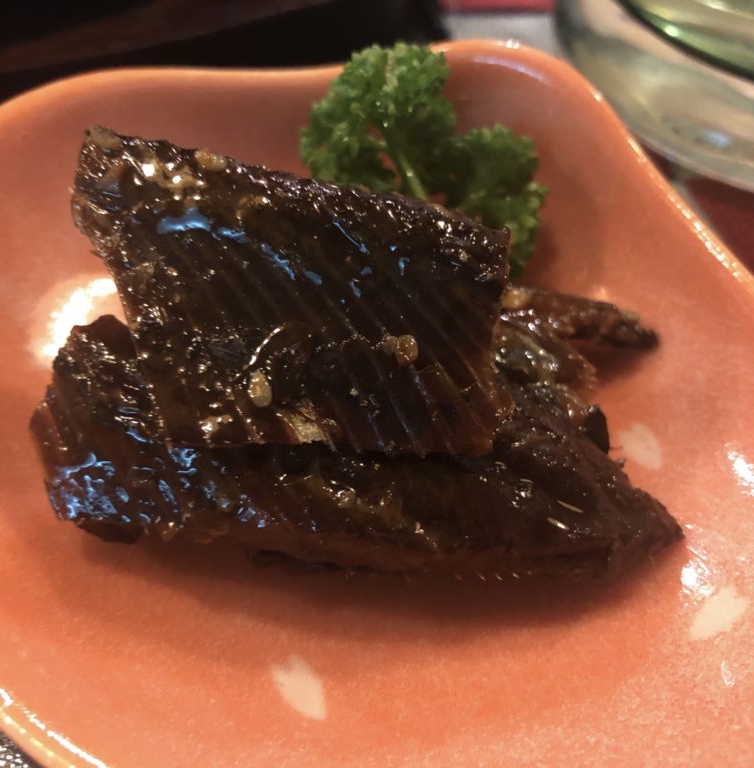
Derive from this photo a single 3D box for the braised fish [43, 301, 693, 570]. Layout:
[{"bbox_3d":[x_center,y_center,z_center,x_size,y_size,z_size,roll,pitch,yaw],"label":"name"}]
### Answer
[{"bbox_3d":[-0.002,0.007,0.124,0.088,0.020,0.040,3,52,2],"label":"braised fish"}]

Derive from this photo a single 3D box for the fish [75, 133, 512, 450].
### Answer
[{"bbox_3d":[-0.011,-0.012,0.117,0.058,0.013,0.041,4,72,1],"label":"fish"}]

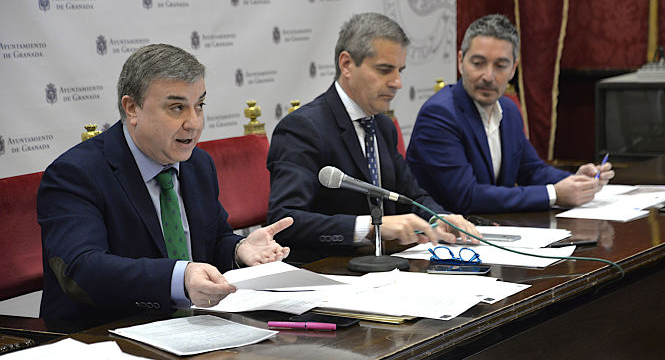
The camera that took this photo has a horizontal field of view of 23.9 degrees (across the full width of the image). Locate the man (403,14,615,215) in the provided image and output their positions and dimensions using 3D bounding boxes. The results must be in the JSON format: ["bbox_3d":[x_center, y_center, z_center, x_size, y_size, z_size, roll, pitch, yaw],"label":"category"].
[{"bbox_3d":[0.539,0.184,4.502,0.750,1.303,0.570,7,11,41],"label":"man"}]

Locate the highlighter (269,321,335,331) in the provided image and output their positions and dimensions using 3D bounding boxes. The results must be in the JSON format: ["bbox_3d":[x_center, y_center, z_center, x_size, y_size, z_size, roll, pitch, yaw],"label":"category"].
[{"bbox_3d":[-0.060,0.290,3.114,0.139,0.012,0.012,1,9,13],"label":"highlighter"}]

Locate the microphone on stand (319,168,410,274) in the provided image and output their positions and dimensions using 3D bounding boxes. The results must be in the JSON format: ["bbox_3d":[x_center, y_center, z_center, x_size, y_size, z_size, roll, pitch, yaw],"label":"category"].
[{"bbox_3d":[0.078,0.086,3.696,0.222,0.243,0.145,0,8,6],"label":"microphone on stand"}]

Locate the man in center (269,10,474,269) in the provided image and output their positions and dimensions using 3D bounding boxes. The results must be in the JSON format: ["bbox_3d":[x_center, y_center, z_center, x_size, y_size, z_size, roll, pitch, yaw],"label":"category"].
[{"bbox_3d":[0.164,0.247,3.986,0.750,1.336,0.580,6,11,40],"label":"man in center"}]

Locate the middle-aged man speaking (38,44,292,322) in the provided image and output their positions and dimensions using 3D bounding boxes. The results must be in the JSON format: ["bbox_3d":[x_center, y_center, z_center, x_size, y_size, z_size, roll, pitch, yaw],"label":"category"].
[{"bbox_3d":[-0.303,0.362,3.384,0.750,1.295,0.600,7,11,41],"label":"middle-aged man speaking"}]

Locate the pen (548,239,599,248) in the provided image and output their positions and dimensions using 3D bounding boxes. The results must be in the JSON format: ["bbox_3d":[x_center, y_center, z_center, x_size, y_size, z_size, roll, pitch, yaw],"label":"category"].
[{"bbox_3d":[0.603,0.162,3.920,0.133,0.012,0.012,-3,9,-16],"label":"pen"}]

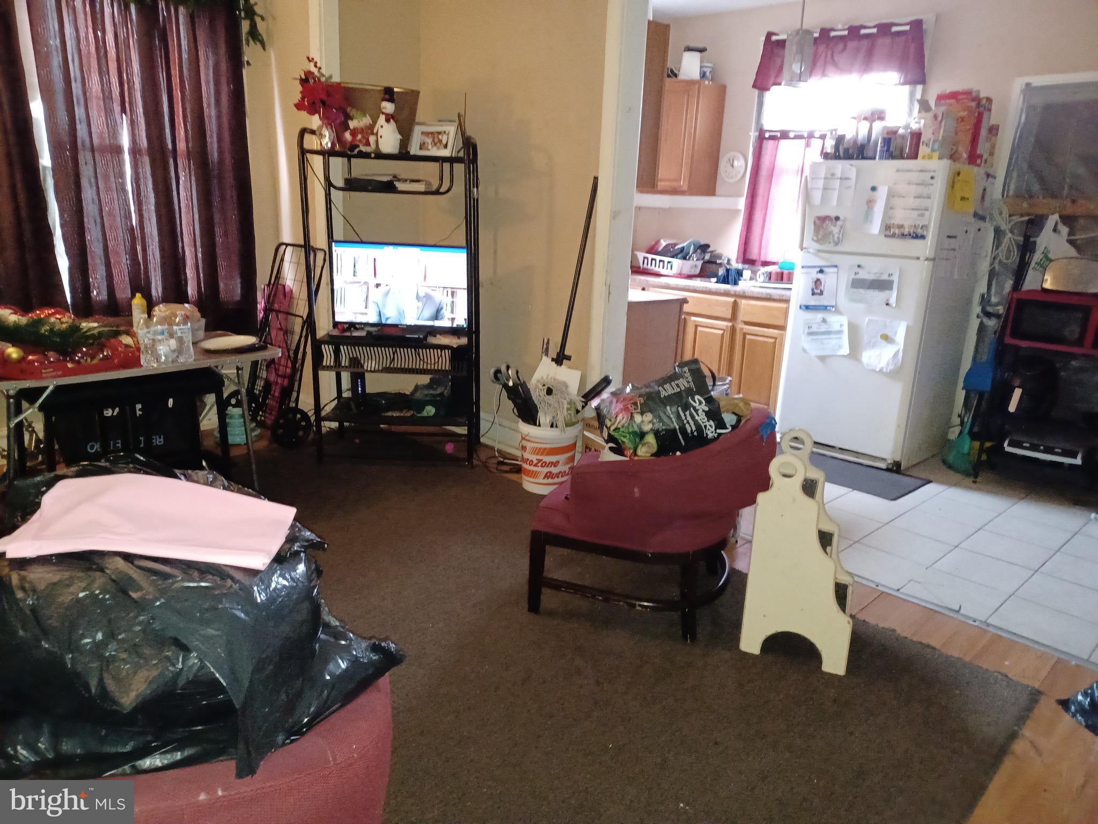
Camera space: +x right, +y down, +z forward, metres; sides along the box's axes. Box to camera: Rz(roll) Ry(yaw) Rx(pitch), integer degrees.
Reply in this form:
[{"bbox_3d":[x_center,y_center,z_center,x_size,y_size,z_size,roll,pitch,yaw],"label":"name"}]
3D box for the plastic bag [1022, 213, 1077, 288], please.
[{"bbox_3d":[2.565,-0.795,3.989,0.180,0.390,0.250,-13,22,-42],"label":"plastic bag"}]

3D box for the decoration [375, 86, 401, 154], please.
[{"bbox_3d":[-0.786,-1.431,3.893,0.120,0.305,0.100,8,17,19],"label":"decoration"}]

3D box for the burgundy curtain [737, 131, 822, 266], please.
[{"bbox_3d":[1.558,-1.435,5.382,0.080,0.910,0.550,-13,22,-42],"label":"burgundy curtain"}]

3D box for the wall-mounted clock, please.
[{"bbox_3d":[1.306,-1.733,5.618,0.040,0.212,0.215,-13,22,-42],"label":"wall-mounted clock"}]

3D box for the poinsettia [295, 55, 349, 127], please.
[{"bbox_3d":[-1.109,-1.566,3.895,0.270,0.330,0.230,2,16,0],"label":"poinsettia"}]

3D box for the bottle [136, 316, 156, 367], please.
[{"bbox_3d":[-1.690,-0.290,3.315,0.068,0.205,0.068,-13,22,-42],"label":"bottle"}]

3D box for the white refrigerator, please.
[{"bbox_3d":[1.965,-0.600,4.670,0.700,1.655,0.750,-13,22,-42],"label":"white refrigerator"}]

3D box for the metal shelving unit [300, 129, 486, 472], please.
[{"bbox_3d":[-0.814,-0.594,4.254,0.860,1.710,0.400,2,16,0],"label":"metal shelving unit"}]

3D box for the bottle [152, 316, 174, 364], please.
[{"bbox_3d":[-1.645,-0.304,3.367,0.068,0.205,0.068,-13,22,-42],"label":"bottle"}]

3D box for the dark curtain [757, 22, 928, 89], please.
[{"bbox_3d":[1.778,-2.201,4.926,0.090,0.370,1.110,-13,22,-42],"label":"dark curtain"}]

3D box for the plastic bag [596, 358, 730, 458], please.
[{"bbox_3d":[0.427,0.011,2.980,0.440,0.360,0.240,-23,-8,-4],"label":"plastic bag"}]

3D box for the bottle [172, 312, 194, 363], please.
[{"bbox_3d":[-1.581,-0.317,3.415,0.068,0.205,0.068,-13,22,-42],"label":"bottle"}]

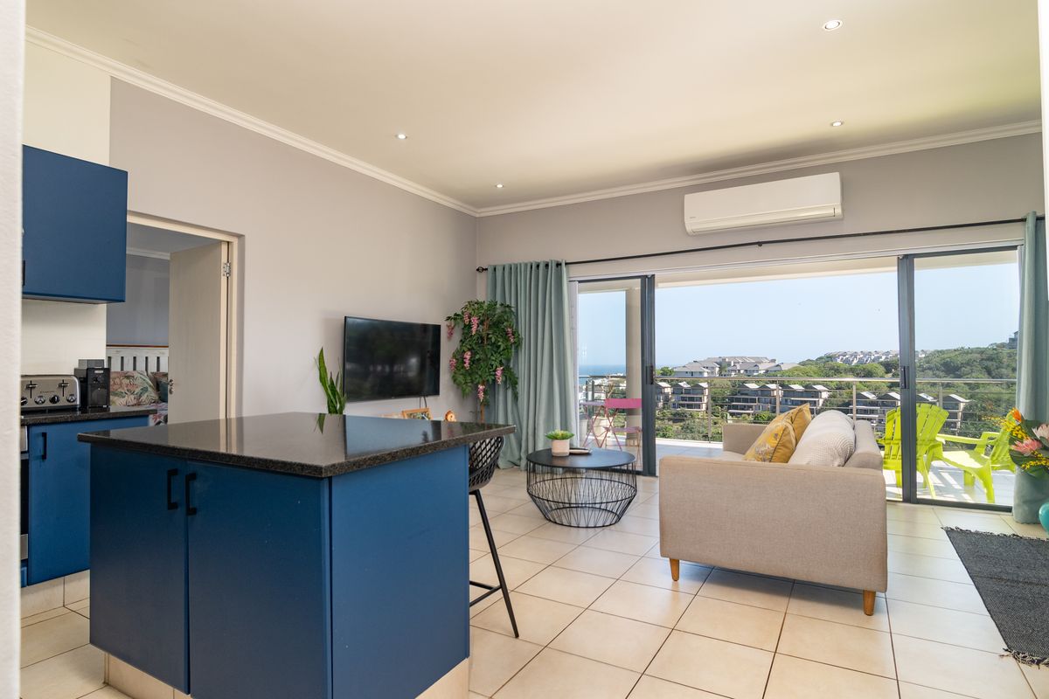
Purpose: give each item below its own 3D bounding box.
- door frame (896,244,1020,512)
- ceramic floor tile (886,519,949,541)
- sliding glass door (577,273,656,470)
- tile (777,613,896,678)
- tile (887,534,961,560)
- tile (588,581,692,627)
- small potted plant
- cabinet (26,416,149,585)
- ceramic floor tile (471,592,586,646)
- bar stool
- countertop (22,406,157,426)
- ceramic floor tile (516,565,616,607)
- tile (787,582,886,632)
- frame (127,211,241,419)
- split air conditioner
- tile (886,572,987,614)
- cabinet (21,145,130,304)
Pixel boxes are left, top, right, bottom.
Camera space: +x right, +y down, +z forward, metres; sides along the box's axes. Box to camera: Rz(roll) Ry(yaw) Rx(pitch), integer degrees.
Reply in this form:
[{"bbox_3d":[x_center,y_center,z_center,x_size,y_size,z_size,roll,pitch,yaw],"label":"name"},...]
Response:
[{"bbox_3d":[3.373,0.218,4.303,0.760,2.020,0.100,-1,-2,30],"label":"door frame"},{"bbox_3d":[2.614,1.221,3.767,0.395,0.010,0.395,-1,-2,30],"label":"ceramic floor tile"},{"bbox_3d":[0.887,0.264,5.777,0.980,2.020,0.080,-1,-2,30],"label":"sliding glass door"},{"bbox_3d":[1.256,1.192,2.238,0.396,0.010,0.396,-1,-2,30],"label":"tile"},{"bbox_3d":[2.412,1.214,3.421,0.395,0.010,0.395,-1,-2,30],"label":"tile"},{"bbox_3d":[0.566,1.209,2.643,0.396,0.010,0.396,-1,-2,30],"label":"tile"},{"bbox_3d":[0.283,0.719,4.280,0.210,0.180,0.210,-1,-1,4],"label":"small potted plant"},{"bbox_3d":[-2.345,0.713,2.850,0.560,0.720,0.500,-1,-2,30],"label":"cabinet"},{"bbox_3d":[0.018,1.210,2.499,0.400,0.010,0.400,-1,-2,30],"label":"ceramic floor tile"},{"bbox_3d":[-0.344,0.777,2.259,0.470,0.850,0.500,-1,-2,30],"label":"bar stool"},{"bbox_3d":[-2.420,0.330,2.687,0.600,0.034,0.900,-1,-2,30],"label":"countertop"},{"bbox_3d":[0.219,1.216,2.845,0.400,0.010,0.400,-1,-2,30],"label":"ceramic floor tile"},{"bbox_3d":[1.461,1.201,2.587,0.395,0.010,0.395,-1,-2,30],"label":"tile"},{"bbox_3d":[-2.330,0.199,3.656,0.140,2.110,0.920,-1,-2,30],"label":"frame"},{"bbox_3d":[2.033,-1.220,4.771,1.220,0.350,0.250,-1,-2,30],"label":"split air conditioner"},{"bbox_3d":[2.009,1.200,2.731,0.395,0.010,0.395,-1,-2,30],"label":"tile"},{"bbox_3d":[-2.508,-0.632,2.980,0.360,0.730,0.500,-1,-2,30],"label":"cabinet"}]

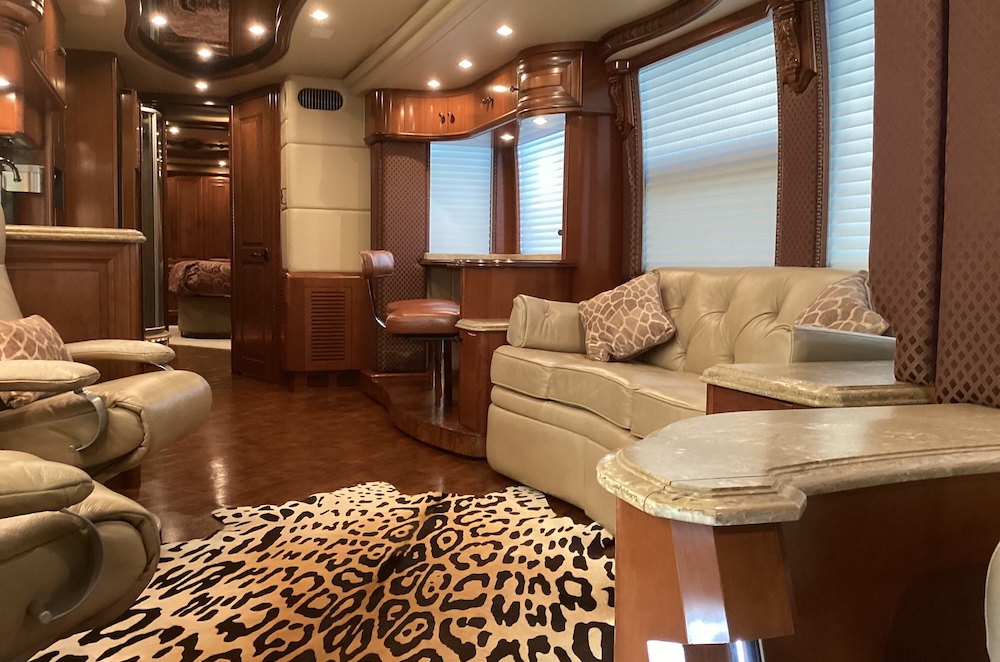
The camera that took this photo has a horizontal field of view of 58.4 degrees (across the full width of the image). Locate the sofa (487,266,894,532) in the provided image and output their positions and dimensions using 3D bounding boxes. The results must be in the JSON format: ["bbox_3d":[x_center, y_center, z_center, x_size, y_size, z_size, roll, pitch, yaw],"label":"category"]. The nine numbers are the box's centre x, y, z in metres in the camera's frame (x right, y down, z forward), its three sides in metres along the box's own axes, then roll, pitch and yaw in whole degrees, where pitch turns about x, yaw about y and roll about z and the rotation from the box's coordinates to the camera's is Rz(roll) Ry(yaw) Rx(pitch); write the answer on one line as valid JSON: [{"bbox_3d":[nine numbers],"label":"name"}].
[{"bbox_3d":[0.576,0.172,3.161,0.840,0.816,1.840,-1,4,-20],"label":"sofa"}]

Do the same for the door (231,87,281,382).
[{"bbox_3d":[-1.688,-0.628,6.136,0.050,1.930,0.690,-3,6,-43],"label":"door"}]

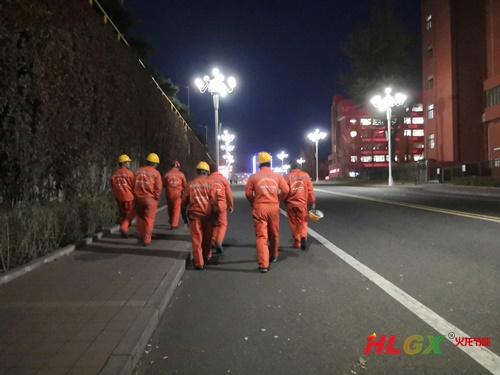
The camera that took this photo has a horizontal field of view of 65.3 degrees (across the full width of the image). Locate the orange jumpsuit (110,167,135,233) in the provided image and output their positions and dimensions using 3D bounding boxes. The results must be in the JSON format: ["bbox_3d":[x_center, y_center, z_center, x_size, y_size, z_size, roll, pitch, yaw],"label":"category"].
[{"bbox_3d":[-2.692,0.255,8.300,0.540,1.410,0.420,-2,1,3],"label":"orange jumpsuit"}]

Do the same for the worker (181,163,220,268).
[{"bbox_3d":[-0.792,0.426,6.300,0.620,1.700,0.550,-2,2,-2],"label":"worker"}]

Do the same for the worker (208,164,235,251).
[{"bbox_3d":[-0.602,0.372,7.450,0.600,1.700,0.550,-2,2,-2],"label":"worker"}]

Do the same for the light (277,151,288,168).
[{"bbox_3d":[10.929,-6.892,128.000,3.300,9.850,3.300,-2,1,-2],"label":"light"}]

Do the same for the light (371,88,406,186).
[{"bbox_3d":[14.308,-5.128,40.000,3.300,9.950,3.300,-2,1,-2],"label":"light"}]

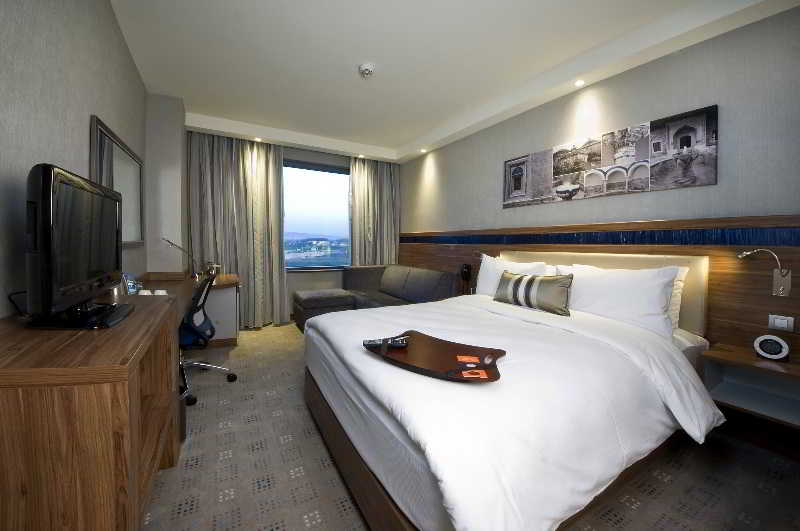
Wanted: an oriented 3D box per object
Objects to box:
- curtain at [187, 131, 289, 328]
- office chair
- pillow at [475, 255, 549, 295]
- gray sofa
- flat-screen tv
[{"bbox_3d":[-2.045,-0.365,3.427,1.120,2.400,0.180,-1,4,-34],"label":"curtain"},{"bbox_3d":[-1.614,0.491,1.995,0.620,0.890,0.620,-1,4,-34],"label":"office chair"},{"bbox_3d":[0.982,0.127,2.447,0.170,0.450,0.640,23,-9,-33],"label":"pillow"},{"bbox_3d":[-0.401,0.465,3.559,1.580,0.840,1.720,-1,4,-34],"label":"gray sofa"},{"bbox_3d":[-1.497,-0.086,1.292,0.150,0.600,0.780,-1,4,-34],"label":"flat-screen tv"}]

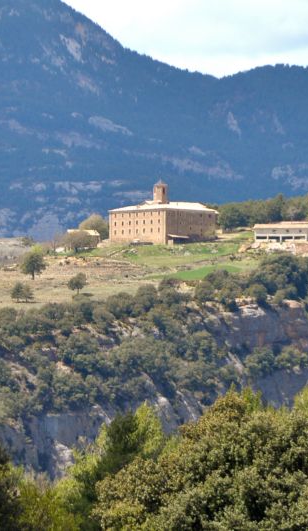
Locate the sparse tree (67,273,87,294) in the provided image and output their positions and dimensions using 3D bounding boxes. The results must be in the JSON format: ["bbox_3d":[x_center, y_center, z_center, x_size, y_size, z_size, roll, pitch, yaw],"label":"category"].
[{"bbox_3d":[-28.361,6.744,2460.000,7.210,7.940,6.990,0,-3,0],"label":"sparse tree"}]

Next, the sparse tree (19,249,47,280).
[{"bbox_3d":[-45.346,0.000,2500.000,9.950,11.270,9.650,0,-3,0],"label":"sparse tree"}]

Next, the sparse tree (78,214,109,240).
[{"bbox_3d":[-23.605,-14.617,2630.000,12.050,11.060,11.690,0,-3,0],"label":"sparse tree"}]

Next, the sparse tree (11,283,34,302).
[{"bbox_3d":[-47.712,9.815,2420.000,8.540,7.270,8.290,0,-3,0],"label":"sparse tree"}]

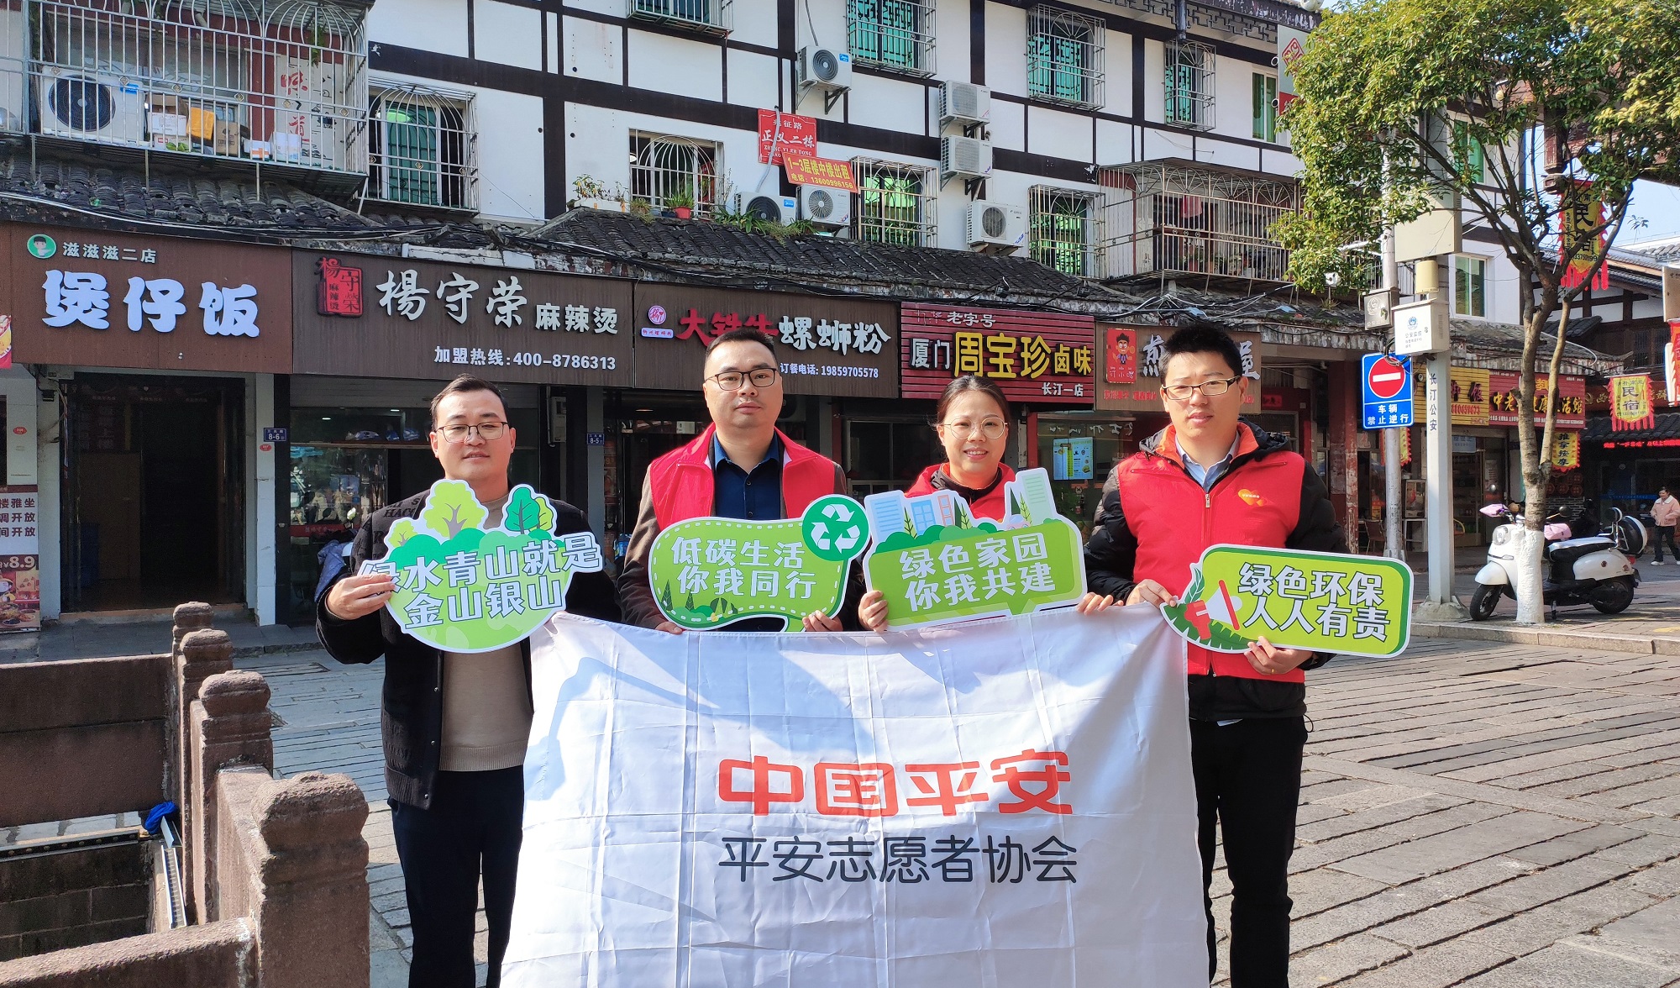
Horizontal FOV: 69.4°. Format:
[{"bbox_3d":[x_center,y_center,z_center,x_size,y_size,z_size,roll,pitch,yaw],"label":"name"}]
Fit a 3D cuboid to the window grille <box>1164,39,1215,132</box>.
[{"bbox_3d":[6.067,-7.069,21.023,0.918,1.413,0.320,0,0,-30],"label":"window grille"}]

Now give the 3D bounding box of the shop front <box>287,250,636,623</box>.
[{"bbox_3d":[-3.883,-0.565,12.698,3.470,3.578,0.500,0,0,-30],"label":"shop front"}]

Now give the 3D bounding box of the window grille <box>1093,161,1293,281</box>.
[{"bbox_3d":[5.994,-4.372,20.306,3.022,1.701,1.500,0,0,-30],"label":"window grille"}]

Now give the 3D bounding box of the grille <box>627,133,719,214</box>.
[{"bbox_3d":[-2.297,-4.296,16.861,1.344,1.307,0.200,0,0,-29],"label":"grille"}]

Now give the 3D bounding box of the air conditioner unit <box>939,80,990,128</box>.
[{"bbox_3d":[1.896,-5.946,18.505,0.794,0.530,0.290,0,0,-30],"label":"air conditioner unit"}]

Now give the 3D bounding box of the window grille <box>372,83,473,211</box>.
[{"bbox_3d":[-5.229,-4.258,14.955,1.416,1.469,0.380,0,0,-29],"label":"window grille"}]

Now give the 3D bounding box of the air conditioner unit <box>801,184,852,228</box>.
[{"bbox_3d":[-0.249,-4.149,17.629,0.782,0.516,0.290,0,0,-29],"label":"air conditioner unit"}]

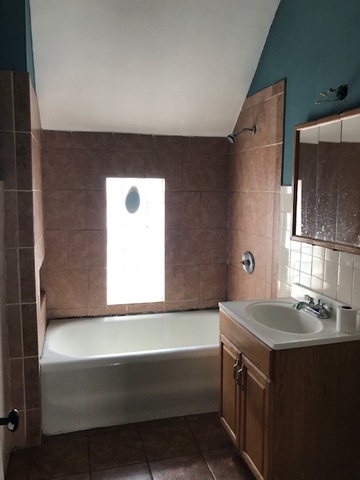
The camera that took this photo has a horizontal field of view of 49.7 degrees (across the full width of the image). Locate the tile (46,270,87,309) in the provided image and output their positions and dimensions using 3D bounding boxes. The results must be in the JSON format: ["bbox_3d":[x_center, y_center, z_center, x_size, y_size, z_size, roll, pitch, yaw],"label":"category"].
[{"bbox_3d":[-0.885,0.387,3.073,0.310,0.309,0.015,-1,8,-15],"label":"tile"}]

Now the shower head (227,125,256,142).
[{"bbox_3d":[0.435,-0.766,2.808,0.225,0.134,0.072,-1,8,-15],"label":"shower head"}]

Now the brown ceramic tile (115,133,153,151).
[{"bbox_3d":[-0.369,-0.763,3.036,0.304,0.118,0.010,-1,6,-16],"label":"brown ceramic tile"}]

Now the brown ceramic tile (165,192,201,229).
[{"bbox_3d":[0.025,-0.245,3.197,0.300,0.307,0.015,-1,7,-15],"label":"brown ceramic tile"}]

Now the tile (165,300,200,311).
[{"bbox_3d":[0.013,0.559,3.291,0.295,0.083,0.015,-1,7,-15],"label":"tile"}]

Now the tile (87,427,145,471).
[{"bbox_3d":[-0.371,1.216,2.261,0.314,0.015,0.320,-1,8,-15],"label":"tile"}]

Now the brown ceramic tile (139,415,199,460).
[{"bbox_3d":[-0.068,1.196,2.331,0.308,0.015,0.353,-1,7,-15],"label":"brown ceramic tile"}]

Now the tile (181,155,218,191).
[{"bbox_3d":[0.171,-0.565,3.237,0.309,0.309,0.015,-1,8,-15],"label":"tile"}]

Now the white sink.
[{"bbox_3d":[0.512,0.449,1.971,0.351,0.135,0.517,-1,7,-15],"label":"white sink"}]

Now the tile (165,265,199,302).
[{"bbox_3d":[0.018,0.363,3.261,0.295,0.304,0.010,-1,6,-16],"label":"tile"}]

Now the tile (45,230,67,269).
[{"bbox_3d":[-0.945,0.075,2.962,0.152,0.304,0.010,-1,6,-16],"label":"tile"}]

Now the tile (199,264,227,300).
[{"bbox_3d":[0.278,0.358,3.334,0.236,0.304,0.010,-1,6,-16],"label":"tile"}]

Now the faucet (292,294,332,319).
[{"bbox_3d":[0.658,0.340,1.985,0.165,0.088,0.165,-1,7,-15],"label":"faucet"}]

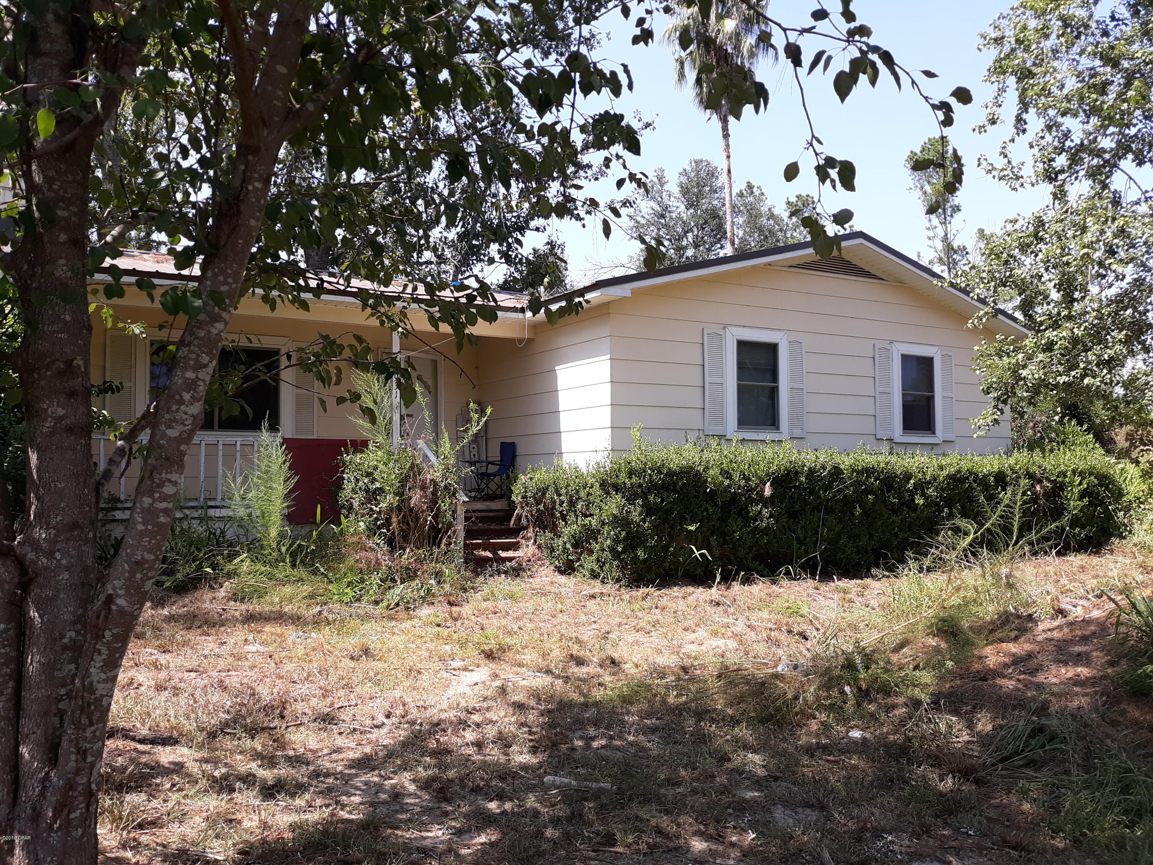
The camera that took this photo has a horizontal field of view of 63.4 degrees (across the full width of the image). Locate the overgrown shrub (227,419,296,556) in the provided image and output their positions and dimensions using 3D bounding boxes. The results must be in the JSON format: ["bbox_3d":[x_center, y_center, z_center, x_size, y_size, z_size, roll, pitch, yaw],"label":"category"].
[{"bbox_3d":[-3.474,0.629,10.262,0.760,1.470,0.720,1,-3,-19],"label":"overgrown shrub"}]

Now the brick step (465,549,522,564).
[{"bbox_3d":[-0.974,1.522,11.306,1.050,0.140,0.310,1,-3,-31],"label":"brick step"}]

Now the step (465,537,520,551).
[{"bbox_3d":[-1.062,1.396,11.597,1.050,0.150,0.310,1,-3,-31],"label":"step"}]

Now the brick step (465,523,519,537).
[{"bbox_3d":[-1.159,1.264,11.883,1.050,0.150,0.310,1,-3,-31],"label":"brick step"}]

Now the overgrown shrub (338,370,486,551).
[{"bbox_3d":[-1.951,0.333,10.948,1.650,2.080,1.400,0,-3,-10],"label":"overgrown shrub"}]

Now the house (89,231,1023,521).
[{"bbox_3d":[-1.080,-0.555,15.950,14.100,4.150,10.500,1,-3,-31],"label":"house"}]

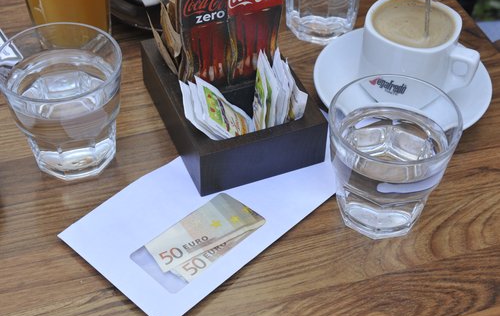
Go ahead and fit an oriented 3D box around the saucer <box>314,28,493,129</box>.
[{"bbox_3d":[0.121,-0.057,0.671,0.142,0.020,0.142,0,45,0],"label":"saucer"}]

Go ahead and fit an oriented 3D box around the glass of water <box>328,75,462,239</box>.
[{"bbox_3d":[0.092,0.005,0.562,0.085,0.086,0.085,1,45,0],"label":"glass of water"}]

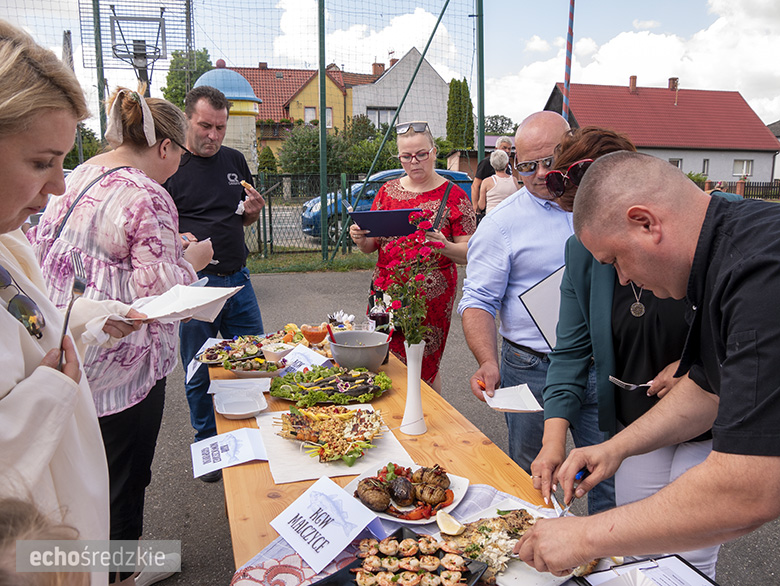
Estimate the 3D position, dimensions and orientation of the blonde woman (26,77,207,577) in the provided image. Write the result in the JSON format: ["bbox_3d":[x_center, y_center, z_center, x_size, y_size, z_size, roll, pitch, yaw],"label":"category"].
[{"bbox_3d":[-0.910,0.201,2.203,0.450,1.700,0.520,-11,16,-43],"label":"blonde woman"}]

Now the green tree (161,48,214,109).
[{"bbox_3d":[-9.808,-8.300,30.970,2.800,6.990,2.800,-3,12,-17],"label":"green tree"}]

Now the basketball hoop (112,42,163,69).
[{"bbox_3d":[-2.787,-2.607,6.985,0.485,0.190,0.560,-2,12,-12],"label":"basketball hoop"}]

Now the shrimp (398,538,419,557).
[{"bbox_3d":[0.035,0.478,1.185,0.037,0.022,0.032,-1,12,0],"label":"shrimp"}]

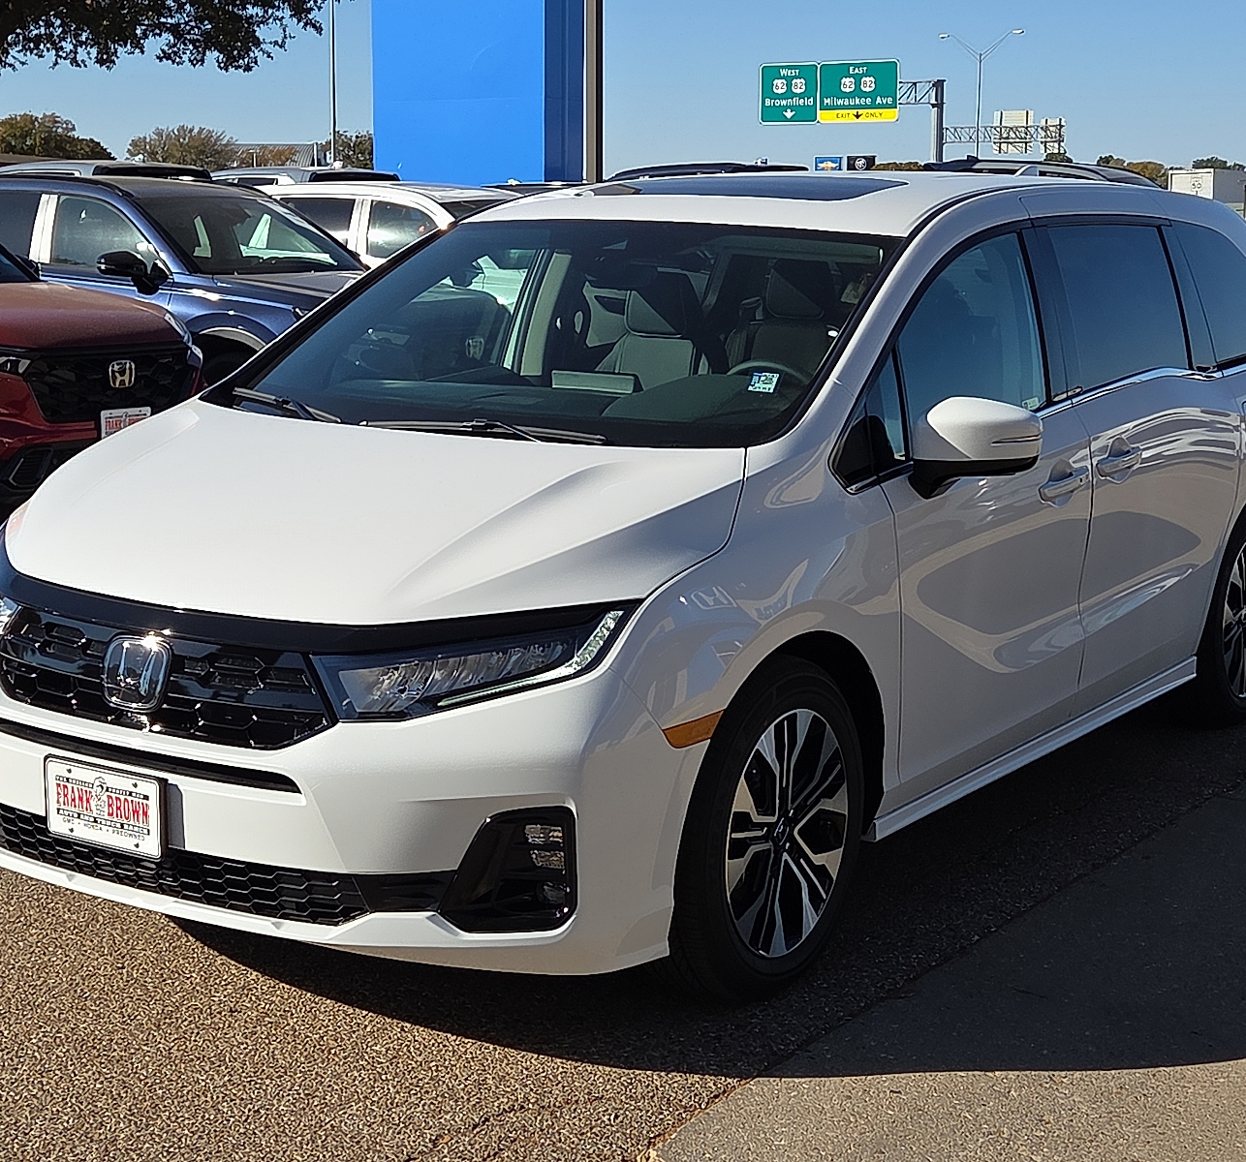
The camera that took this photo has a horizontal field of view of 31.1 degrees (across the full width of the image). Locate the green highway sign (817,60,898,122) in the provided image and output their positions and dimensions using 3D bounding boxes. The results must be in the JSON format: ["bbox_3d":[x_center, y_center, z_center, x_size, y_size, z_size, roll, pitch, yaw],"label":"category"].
[{"bbox_3d":[13.697,-28.427,130.000,5.200,3.600,0.200,7,12,32],"label":"green highway sign"}]

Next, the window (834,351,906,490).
[{"bbox_3d":[0.539,-0.354,4.956,0.060,0.290,0.320,-8,2,40],"label":"window"}]

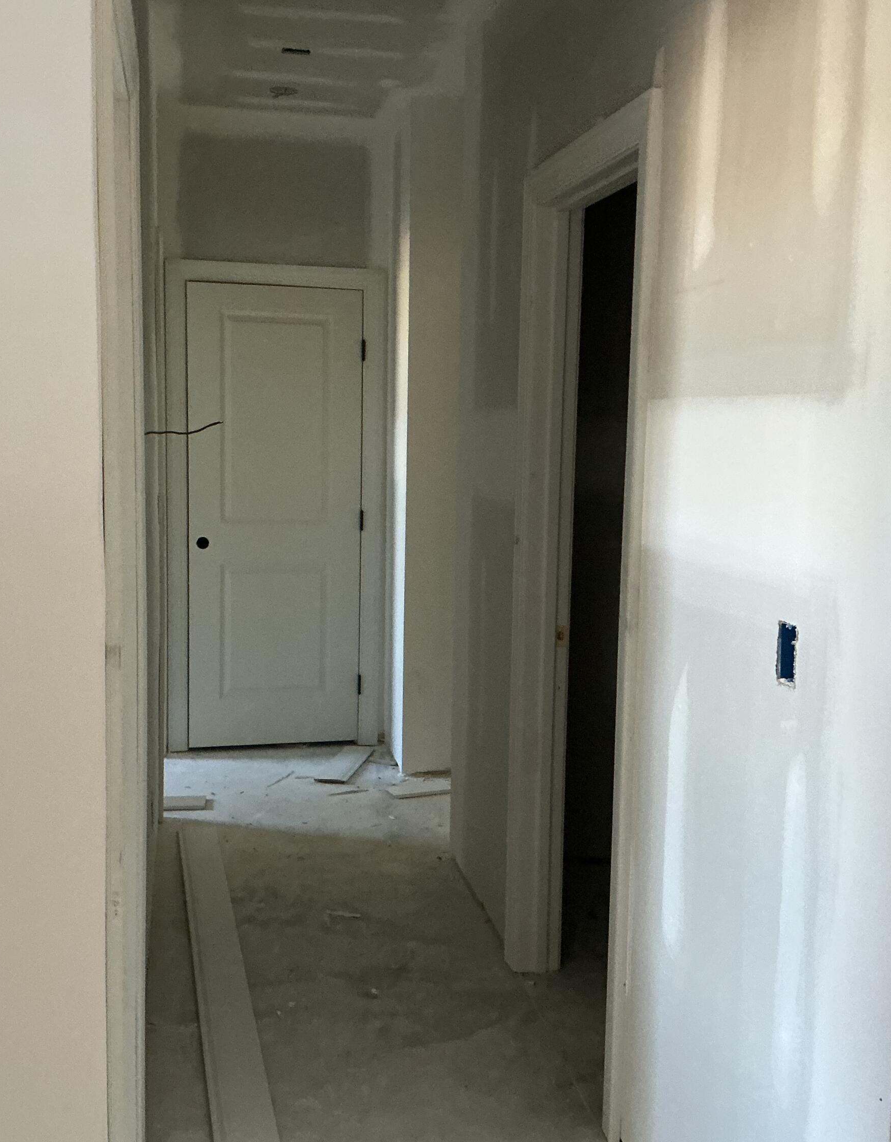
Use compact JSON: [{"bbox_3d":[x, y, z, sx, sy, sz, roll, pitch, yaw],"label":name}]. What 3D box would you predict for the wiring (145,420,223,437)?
[{"bbox_3d":[-0.620,-0.335,2.896,0.190,0.034,0.022,0,7,-12],"label":"wiring"}]

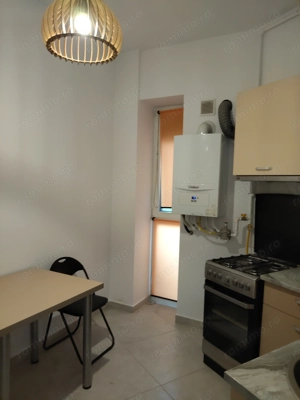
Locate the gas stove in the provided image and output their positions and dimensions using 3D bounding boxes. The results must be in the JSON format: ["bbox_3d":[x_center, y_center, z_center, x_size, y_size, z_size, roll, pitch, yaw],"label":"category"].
[{"bbox_3d":[0.827,0.603,2.367,0.530,0.152,0.485,-1,5,-33],"label":"gas stove"}]

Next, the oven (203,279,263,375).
[{"bbox_3d":[0.808,1.046,2.397,0.535,0.733,0.485,-1,5,-33],"label":"oven"}]

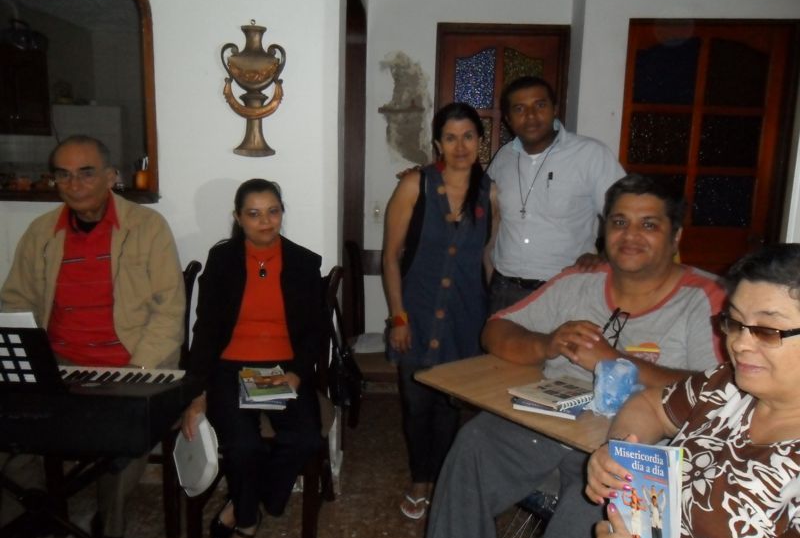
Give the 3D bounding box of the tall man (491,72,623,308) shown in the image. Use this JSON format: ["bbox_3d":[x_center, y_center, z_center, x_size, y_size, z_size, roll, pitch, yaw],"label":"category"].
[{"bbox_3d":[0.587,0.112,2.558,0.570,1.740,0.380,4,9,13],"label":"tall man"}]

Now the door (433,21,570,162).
[{"bbox_3d":[0.563,-0.289,3.699,0.770,2.170,0.100,2,9,2],"label":"door"}]

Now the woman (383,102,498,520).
[{"bbox_3d":[0.155,0.176,2.468,0.440,1.620,0.300,1,9,-2],"label":"woman"}]

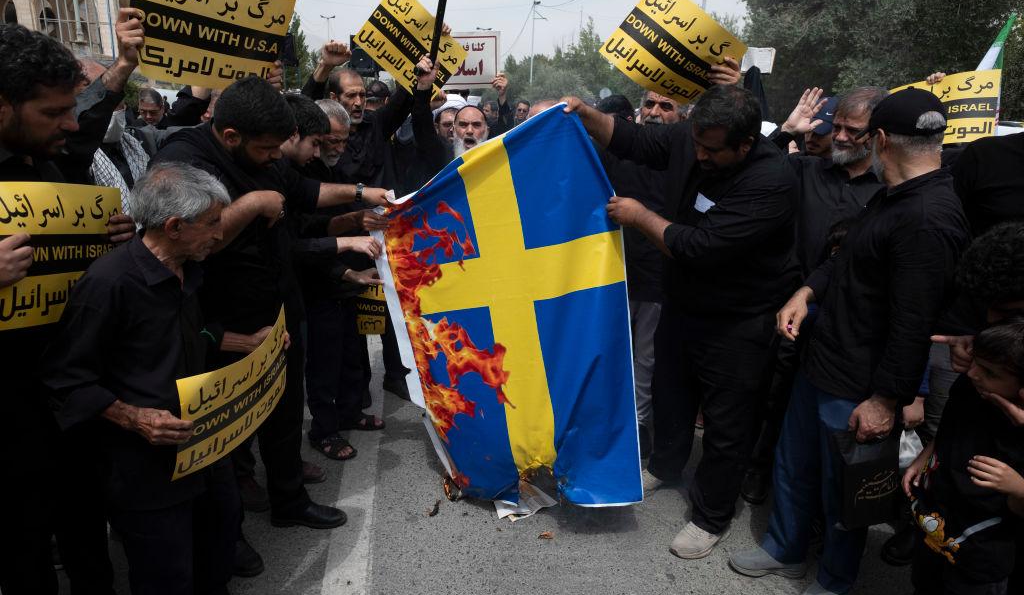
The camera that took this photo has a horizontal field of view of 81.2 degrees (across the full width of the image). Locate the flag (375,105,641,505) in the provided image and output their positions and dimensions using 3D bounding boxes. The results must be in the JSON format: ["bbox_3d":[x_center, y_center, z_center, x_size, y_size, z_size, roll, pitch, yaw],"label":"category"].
[{"bbox_3d":[0.047,0.102,2.307,0.990,1.550,0.250,2,17,0],"label":"flag"}]

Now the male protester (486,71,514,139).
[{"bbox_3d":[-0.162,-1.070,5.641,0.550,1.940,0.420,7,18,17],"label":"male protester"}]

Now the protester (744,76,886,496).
[{"bbox_3d":[1.279,0.046,2.505,0.600,1.740,0.420,10,16,31],"label":"protester"}]

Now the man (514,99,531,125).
[{"bbox_3d":[0.094,-1.304,6.718,0.520,1.750,0.320,4,18,8],"label":"man"}]

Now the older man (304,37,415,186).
[{"bbox_3d":[-0.812,-0.299,3.142,0.680,1.940,0.480,-7,19,-25],"label":"older man"}]

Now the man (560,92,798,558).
[{"bbox_3d":[0.658,0.077,2.343,0.760,1.720,0.600,-5,15,-24],"label":"man"}]

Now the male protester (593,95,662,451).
[{"bbox_3d":[0.583,-0.076,2.924,0.360,1.730,0.540,-10,19,-40],"label":"male protester"}]

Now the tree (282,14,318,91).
[{"bbox_3d":[-8.961,-9.263,25.465,2.200,5.200,2.200,2,17,0],"label":"tree"}]

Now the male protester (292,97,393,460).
[{"bbox_3d":[-0.837,-0.091,2.921,0.540,1.670,0.530,6,14,15],"label":"male protester"}]

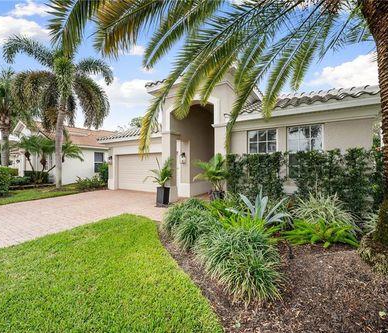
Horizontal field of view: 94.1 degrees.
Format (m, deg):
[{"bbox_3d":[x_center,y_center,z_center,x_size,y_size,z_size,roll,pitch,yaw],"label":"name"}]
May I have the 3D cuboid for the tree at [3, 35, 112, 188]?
[{"bbox_3d":[-8.650,-3.500,12.050,5.800,9.900,5.800,0,0,29],"label":"tree"}]

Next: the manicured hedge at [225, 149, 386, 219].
[{"bbox_3d":[2.870,0.480,5.270,3.950,1.800,0.650,0,0,29],"label":"manicured hedge"}]

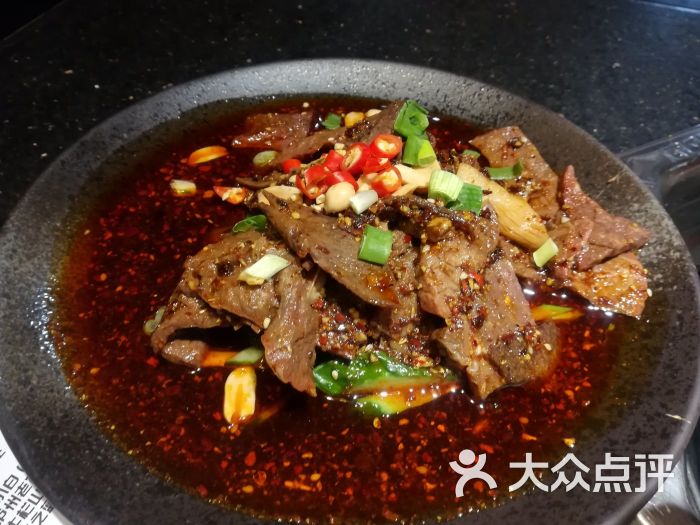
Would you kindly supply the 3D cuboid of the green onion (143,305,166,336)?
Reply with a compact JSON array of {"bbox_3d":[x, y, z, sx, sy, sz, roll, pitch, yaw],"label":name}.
[{"bbox_3d":[-0.073,0.022,0.195,0.006,0.006,0.012,20,51,13],"label":"green onion"}]

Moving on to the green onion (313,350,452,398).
[{"bbox_3d":[0.011,0.039,0.184,0.049,0.010,0.018,3,48,0],"label":"green onion"}]

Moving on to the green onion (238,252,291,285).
[{"bbox_3d":[-0.032,0.002,0.195,0.017,0.008,0.009,-23,54,-14],"label":"green onion"}]

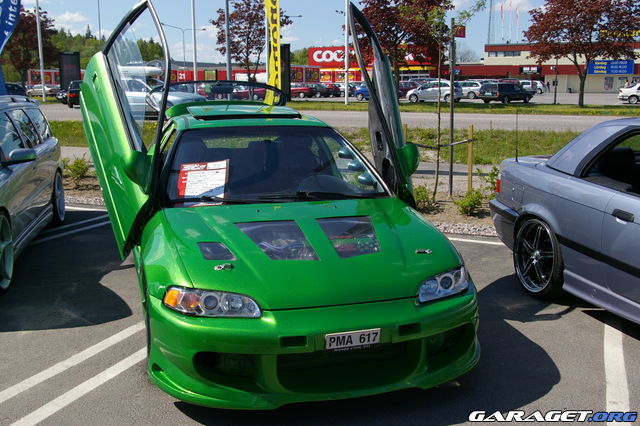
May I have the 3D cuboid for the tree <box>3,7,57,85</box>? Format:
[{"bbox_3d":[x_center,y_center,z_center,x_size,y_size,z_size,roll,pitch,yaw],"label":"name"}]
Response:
[{"bbox_3d":[-35.277,-19.525,83.000,6.800,10.800,6.800,0,10,0],"label":"tree"}]

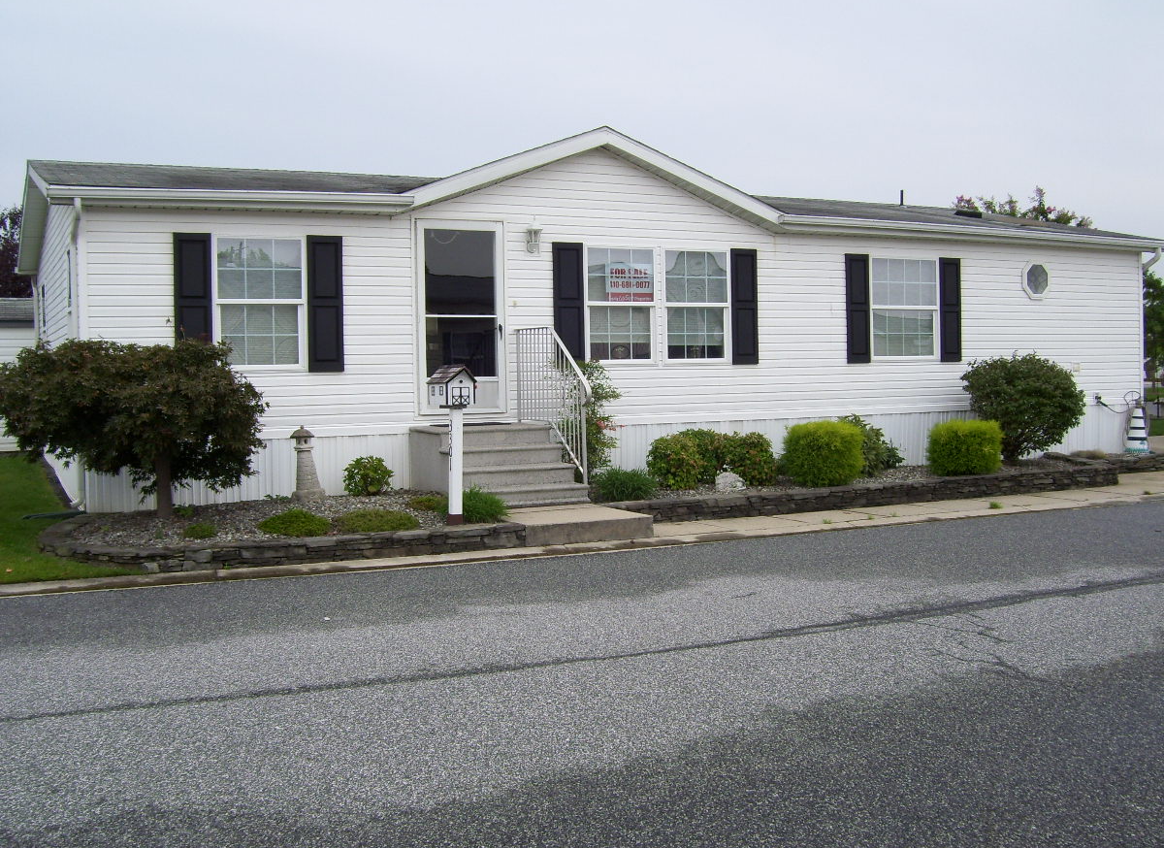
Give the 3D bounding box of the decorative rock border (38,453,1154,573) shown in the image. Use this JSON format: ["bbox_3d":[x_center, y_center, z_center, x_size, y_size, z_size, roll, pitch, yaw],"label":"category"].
[{"bbox_3d":[1.665,0.776,12.657,13.600,0.240,3.150,-2,2,-26],"label":"decorative rock border"}]

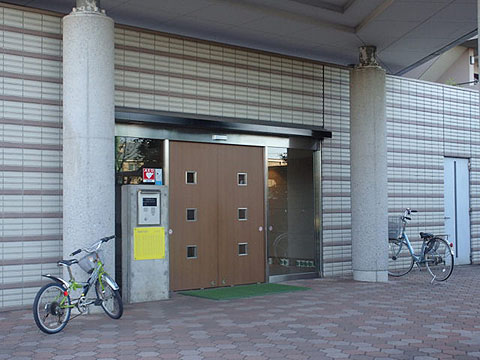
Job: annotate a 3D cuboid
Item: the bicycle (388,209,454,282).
[{"bbox_3d":[2.863,1.061,11.751,0.600,1.100,1.760,1,-3,-25],"label":"bicycle"}]

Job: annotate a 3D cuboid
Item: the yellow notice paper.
[{"bbox_3d":[-1.125,0.796,8.997,0.450,0.397,0.005,2,-3,-40],"label":"yellow notice paper"}]

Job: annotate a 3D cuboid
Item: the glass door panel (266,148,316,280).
[{"bbox_3d":[0.807,0.509,11.476,1.022,1.997,0.040,2,-3,-40],"label":"glass door panel"}]

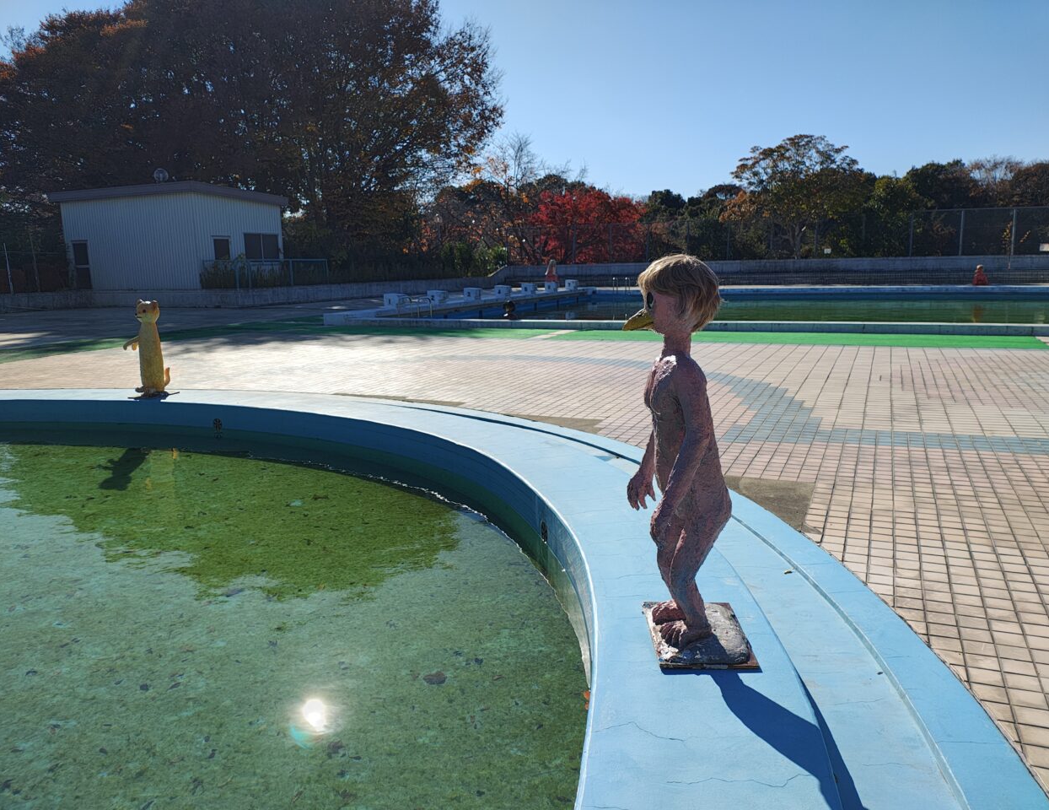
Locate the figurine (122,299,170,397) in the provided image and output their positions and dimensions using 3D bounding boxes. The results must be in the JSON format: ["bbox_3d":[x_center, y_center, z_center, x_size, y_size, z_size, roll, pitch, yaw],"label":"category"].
[{"bbox_3d":[-4.101,-0.622,8.444,0.290,1.030,0.410,4,11,30],"label":"figurine"}]

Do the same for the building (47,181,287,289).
[{"bbox_3d":[-14.624,-6.767,32.423,8.024,3.810,5.098,3,11,25],"label":"building"}]

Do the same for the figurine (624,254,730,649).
[{"bbox_3d":[0.479,0.145,2.445,0.335,1.205,0.310,-2,10,0],"label":"figurine"}]

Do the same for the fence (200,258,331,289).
[{"bbox_3d":[-10.138,-5.275,30.909,0.100,1.070,6.947,3,11,25],"label":"fence"}]

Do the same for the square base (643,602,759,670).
[{"bbox_3d":[0.574,0.747,2.601,0.310,0.058,0.455,-1,10,4],"label":"square base"}]

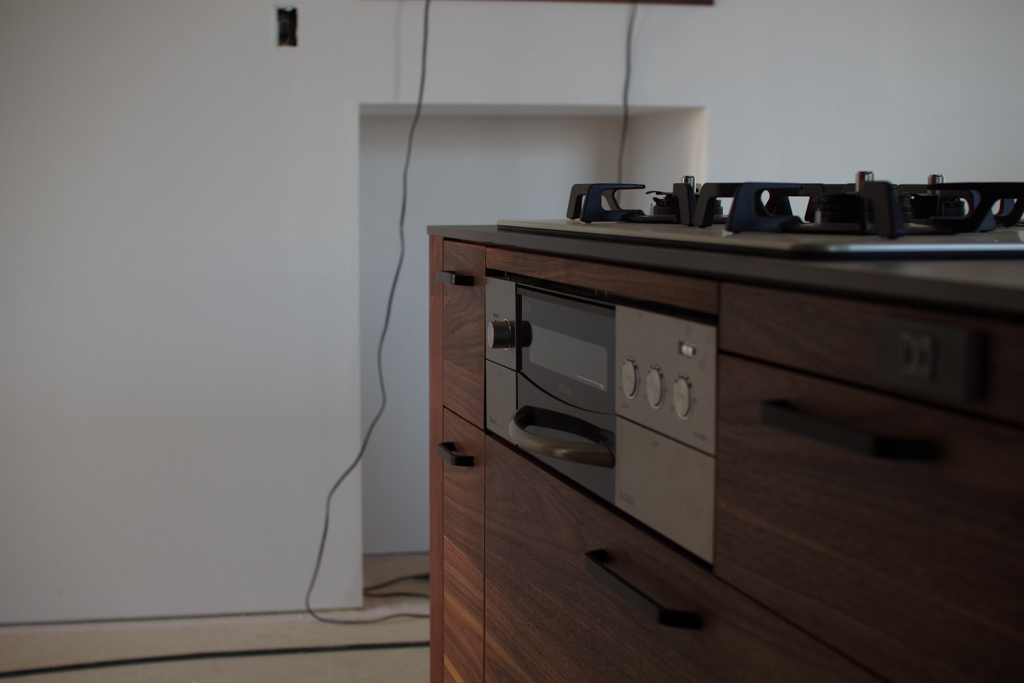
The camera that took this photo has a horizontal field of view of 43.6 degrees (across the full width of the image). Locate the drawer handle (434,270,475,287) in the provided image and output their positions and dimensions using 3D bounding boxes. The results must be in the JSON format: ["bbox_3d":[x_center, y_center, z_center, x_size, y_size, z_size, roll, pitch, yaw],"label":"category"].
[{"bbox_3d":[-0.071,-0.077,1.588,0.026,0.012,0.083,-2,7,-18],"label":"drawer handle"}]

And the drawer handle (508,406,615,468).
[{"bbox_3d":[0.033,0.095,1.255,0.042,0.022,0.255,-2,7,-18],"label":"drawer handle"}]

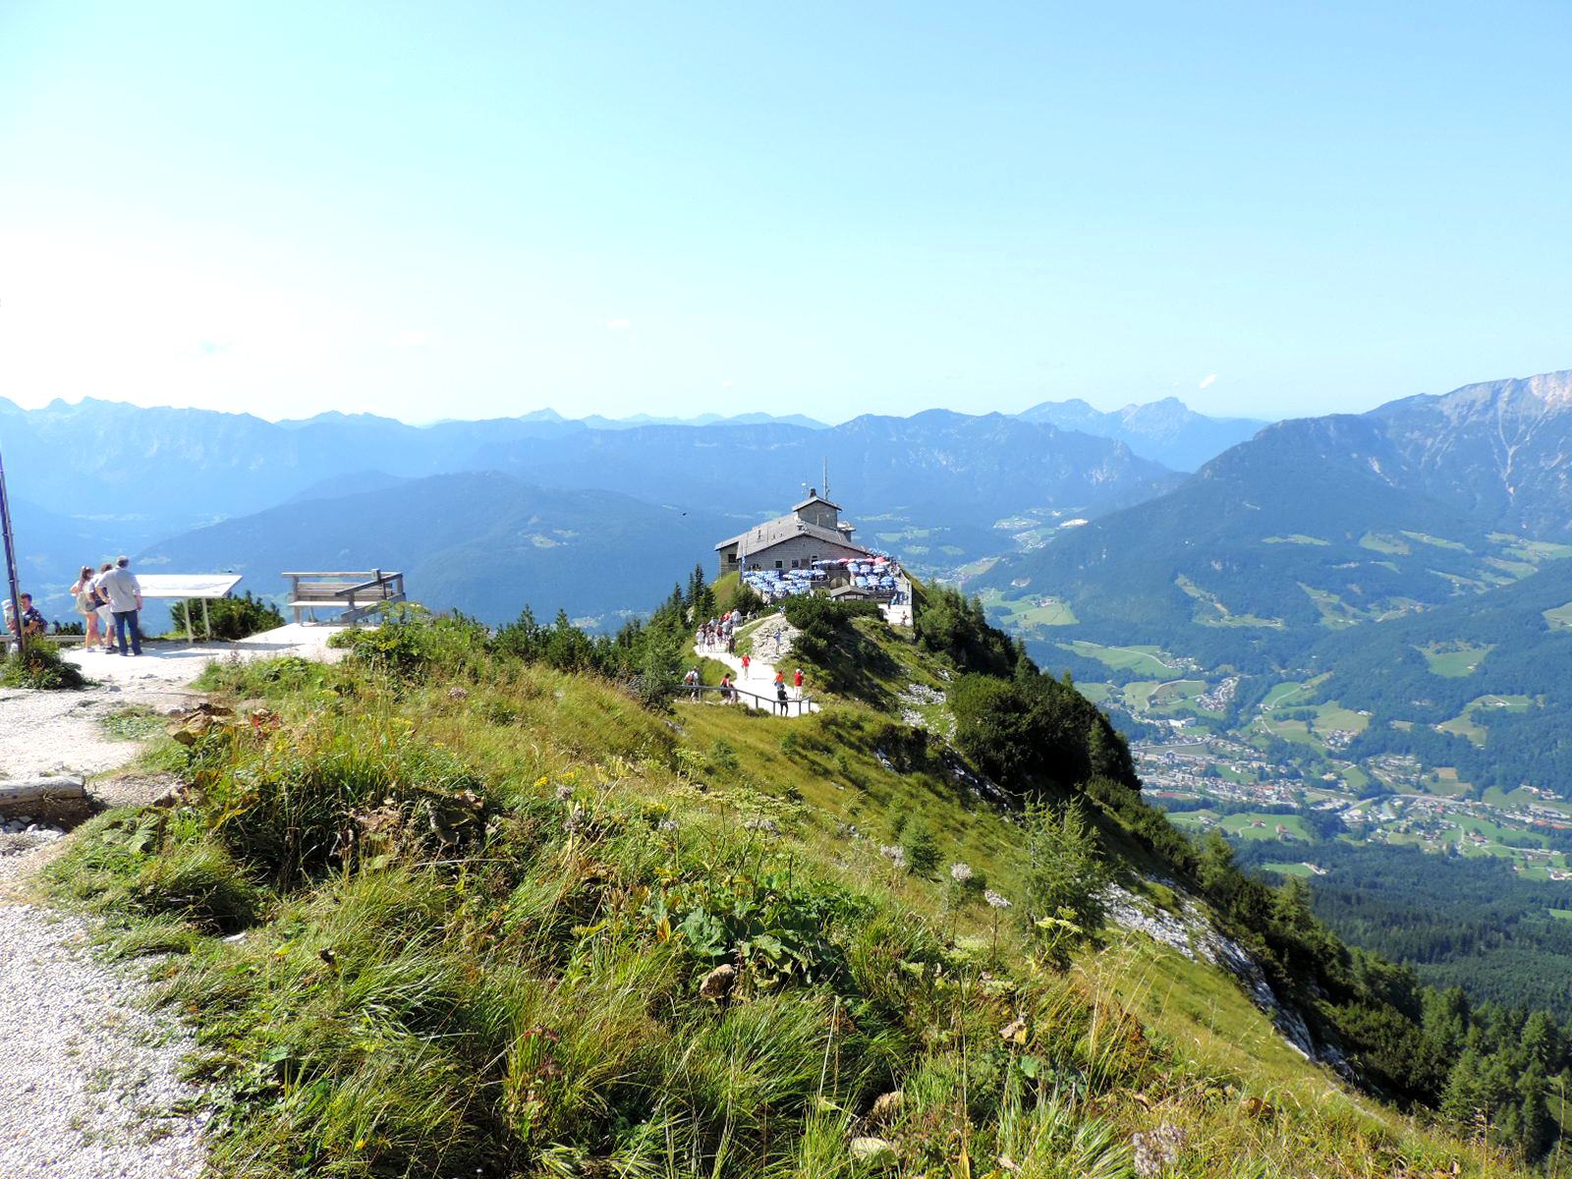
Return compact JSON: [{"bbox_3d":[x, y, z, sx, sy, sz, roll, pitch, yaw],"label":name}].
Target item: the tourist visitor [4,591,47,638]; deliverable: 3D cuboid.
[{"bbox_3d":[-13.198,0.706,19.000,0.750,1.270,0.520,-7,11,-29],"label":"tourist visitor"}]

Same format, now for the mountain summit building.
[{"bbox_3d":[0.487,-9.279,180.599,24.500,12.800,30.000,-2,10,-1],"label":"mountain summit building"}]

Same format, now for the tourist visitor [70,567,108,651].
[{"bbox_3d":[-12.618,0.356,19.750,0.500,1.570,0.420,-1,10,3],"label":"tourist visitor"}]

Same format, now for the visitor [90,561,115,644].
[{"bbox_3d":[-12.172,0.341,19.500,0.500,1.620,0.550,1,10,12],"label":"visitor"}]

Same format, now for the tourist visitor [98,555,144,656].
[{"bbox_3d":[-11.663,0.291,19.150,0.650,1.750,0.420,-4,10,-14],"label":"tourist visitor"}]

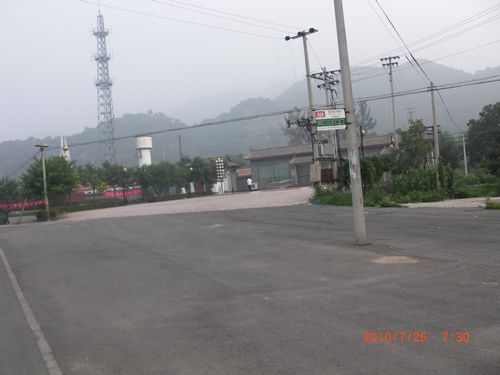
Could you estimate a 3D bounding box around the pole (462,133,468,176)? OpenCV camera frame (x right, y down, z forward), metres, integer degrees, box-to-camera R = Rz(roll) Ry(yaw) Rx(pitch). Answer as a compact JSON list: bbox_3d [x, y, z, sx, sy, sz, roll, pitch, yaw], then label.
[{"bbox_3d":[28.246,-4.119,68.000,0.400,6.100,0.300,-5,1,0],"label":"pole"}]

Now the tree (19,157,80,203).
[{"bbox_3d":[-15.888,-0.394,41.000,4.500,4.200,4.300,-4,1,0],"label":"tree"}]

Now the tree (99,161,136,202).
[{"bbox_3d":[-13.505,-0.459,53.000,3.400,4.100,3.200,-5,1,0],"label":"tree"}]

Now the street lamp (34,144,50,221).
[{"bbox_3d":[-13.567,-0.294,34.000,0.900,5.000,0.300,-4,1,0],"label":"street lamp"}]

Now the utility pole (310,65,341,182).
[{"bbox_3d":[5.620,-4.223,36.300,2.100,8.400,0.800,-4,1,20],"label":"utility pole"}]

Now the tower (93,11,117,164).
[{"bbox_3d":[-41.683,-24.808,150.000,6.000,53.000,6.000,-5,1,0],"label":"tower"}]

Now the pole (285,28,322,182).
[{"bbox_3d":[3.925,-5.211,34.300,2.400,10.600,0.700,-4,1,33],"label":"pole"}]

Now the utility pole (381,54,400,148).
[{"bbox_3d":[12.142,-5.500,44.000,1.600,10.500,0.300,-4,1,0],"label":"utility pole"}]

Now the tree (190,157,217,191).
[{"bbox_3d":[-5.219,-1.305,59.000,3.000,4.300,3.000,-4,1,0],"label":"tree"}]

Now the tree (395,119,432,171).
[{"bbox_3d":[11.319,-2.631,36.000,2.600,4.300,2.600,-5,1,0],"label":"tree"}]

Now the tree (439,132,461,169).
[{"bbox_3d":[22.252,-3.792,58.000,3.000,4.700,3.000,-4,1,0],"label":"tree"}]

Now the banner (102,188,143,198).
[{"bbox_3d":[-14.712,0.692,60.000,4.700,0.650,0.080,-4,1,-9],"label":"banner"}]

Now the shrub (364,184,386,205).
[{"bbox_3d":[5.792,0.346,24.000,1.000,0.900,0.950,-4,1,0],"label":"shrub"}]

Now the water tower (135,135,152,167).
[{"bbox_3d":[-29.418,-6.274,145.000,4.700,15.800,4.700,-5,1,0],"label":"water tower"}]

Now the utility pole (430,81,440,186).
[{"bbox_3d":[11.375,-3.241,31.800,0.320,6.600,0.300,-5,1,0],"label":"utility pole"}]

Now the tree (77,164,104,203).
[{"bbox_3d":[-14.936,-0.236,49.000,2.700,3.800,2.700,-4,1,0],"label":"tree"}]

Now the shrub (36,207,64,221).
[{"bbox_3d":[-13.236,1.725,34.500,1.750,0.950,1.300,-4,1,0],"label":"shrub"}]

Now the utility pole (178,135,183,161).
[{"bbox_3d":[-9.880,-3.389,75.000,0.300,8.500,0.300,-5,1,0],"label":"utility pole"}]

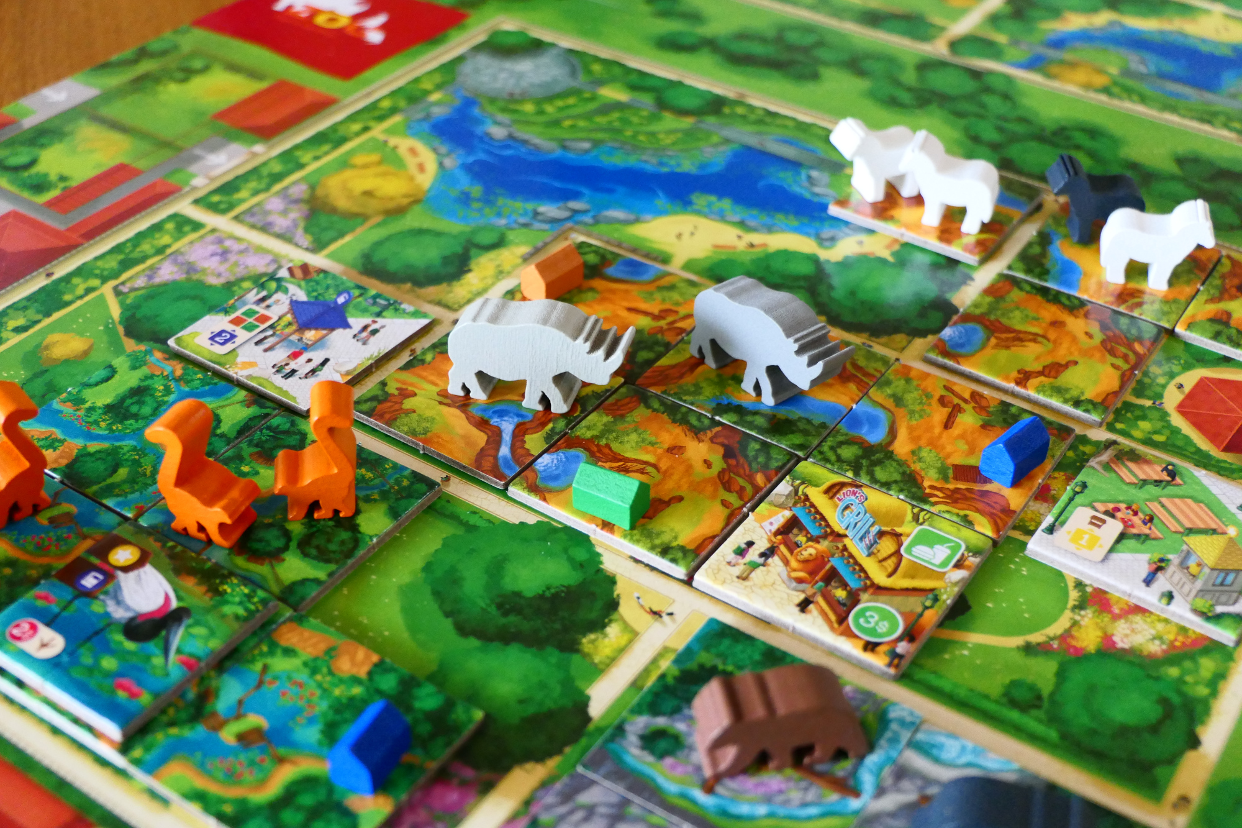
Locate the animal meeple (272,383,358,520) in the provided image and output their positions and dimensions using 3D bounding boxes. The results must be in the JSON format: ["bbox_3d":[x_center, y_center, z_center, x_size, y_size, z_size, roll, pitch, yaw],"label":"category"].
[{"bbox_3d":[-0.058,0.007,0.289,0.016,0.025,0.010,-3,37,-8],"label":"animal meeple"}]

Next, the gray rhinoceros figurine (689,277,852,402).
[{"bbox_3d":[0.030,-0.014,0.308,0.009,0.020,0.037,-26,46,-31],"label":"gray rhinoceros figurine"}]

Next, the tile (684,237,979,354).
[{"bbox_3d":[0.054,-0.031,0.371,0.046,0.002,0.042,23,42,26],"label":"tile"}]

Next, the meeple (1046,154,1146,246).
[{"bbox_3d":[0.120,-0.054,0.385,0.024,0.020,0.011,3,37,1],"label":"meeple"}]

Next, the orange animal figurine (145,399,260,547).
[{"bbox_3d":[-0.077,0.011,0.283,0.016,0.025,0.010,15,39,16],"label":"orange animal figurine"}]

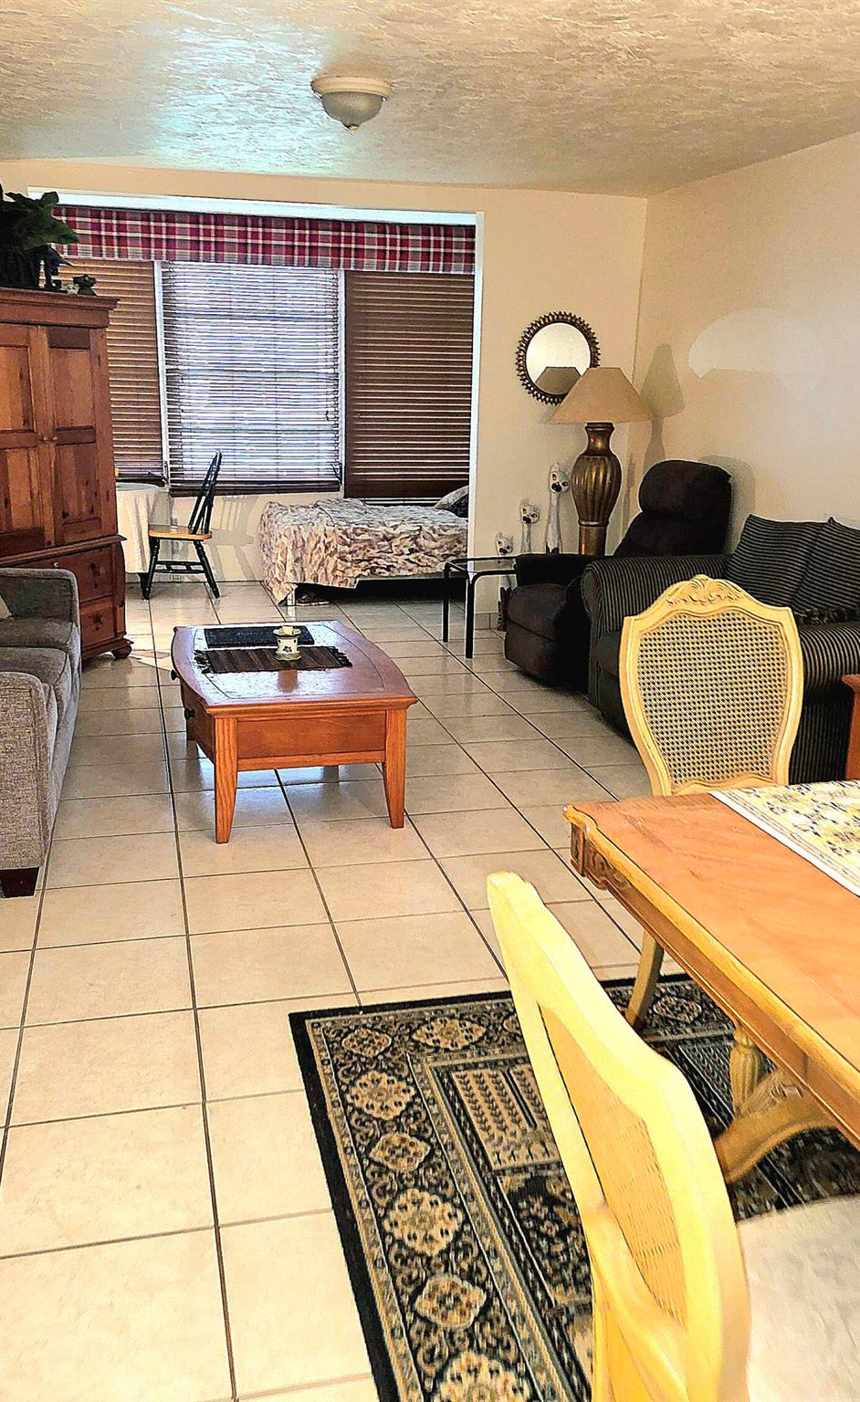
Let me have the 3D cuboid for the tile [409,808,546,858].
[{"bbox_3d":[0.172,0.452,4.207,0.398,0.010,0.398,-3,16,-13],"label":"tile"}]

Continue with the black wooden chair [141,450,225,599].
[{"bbox_3d":[-1.685,-1.202,8.361,0.516,0.967,0.443,-3,16,-13],"label":"black wooden chair"}]

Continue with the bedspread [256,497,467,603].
[{"bbox_3d":[-0.348,-1.070,8.646,1.762,0.610,0.950,-3,16,-13],"label":"bedspread"}]

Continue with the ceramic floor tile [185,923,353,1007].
[{"bbox_3d":[-0.423,0.696,3.254,0.396,0.010,0.396,-3,16,-13],"label":"ceramic floor tile"}]

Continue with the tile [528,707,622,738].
[{"bbox_3d":[0.661,0.107,5.567,0.398,0.010,0.398,-3,16,-13],"label":"tile"}]

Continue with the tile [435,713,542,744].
[{"bbox_3d":[0.265,0.125,5.478,0.398,0.010,0.398,-3,16,-13],"label":"tile"}]

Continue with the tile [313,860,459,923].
[{"bbox_3d":[-0.130,0.580,3.786,0.398,0.010,0.398,-3,16,-13],"label":"tile"}]

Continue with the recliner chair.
[{"bbox_3d":[0.953,-0.636,6.183,0.927,1.080,0.866,-5,16,-21],"label":"recliner chair"}]

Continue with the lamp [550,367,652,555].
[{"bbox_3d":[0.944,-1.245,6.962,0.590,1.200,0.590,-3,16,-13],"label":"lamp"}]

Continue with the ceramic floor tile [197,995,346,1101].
[{"bbox_3d":[-0.331,0.799,2.879,0.396,0.010,0.396,-3,16,-13],"label":"ceramic floor tile"}]

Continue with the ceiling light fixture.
[{"bbox_3d":[-0.266,-2.015,4.194,0.275,0.170,0.275,-3,16,-13],"label":"ceiling light fixture"}]

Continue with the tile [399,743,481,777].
[{"bbox_3d":[-0.026,0.247,5.014,0.398,0.010,0.398,-3,16,-13],"label":"tile"}]

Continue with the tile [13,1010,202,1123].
[{"bbox_3d":[-0.719,0.818,2.785,0.402,0.012,0.406,-3,15,-13],"label":"tile"}]

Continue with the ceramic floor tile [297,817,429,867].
[{"bbox_3d":[-0.219,0.471,4.128,0.402,0.012,0.406,-3,15,-13],"label":"ceramic floor tile"}]

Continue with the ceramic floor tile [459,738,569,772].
[{"bbox_3d":[0.372,0.228,5.028,0.396,0.010,0.396,-3,16,-13],"label":"ceramic floor tile"}]

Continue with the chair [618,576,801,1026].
[{"bbox_3d":[0.659,0.306,2.659,0.480,1.076,0.560,-3,15,-15],"label":"chair"}]

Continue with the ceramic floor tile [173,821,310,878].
[{"bbox_3d":[-0.614,0.494,4.073,0.398,0.010,0.398,-3,16,-13],"label":"ceramic floor tile"}]

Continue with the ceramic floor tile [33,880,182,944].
[{"bbox_3d":[-0.908,0.612,3.563,0.402,0.012,0.406,-3,15,-13],"label":"ceramic floor tile"}]

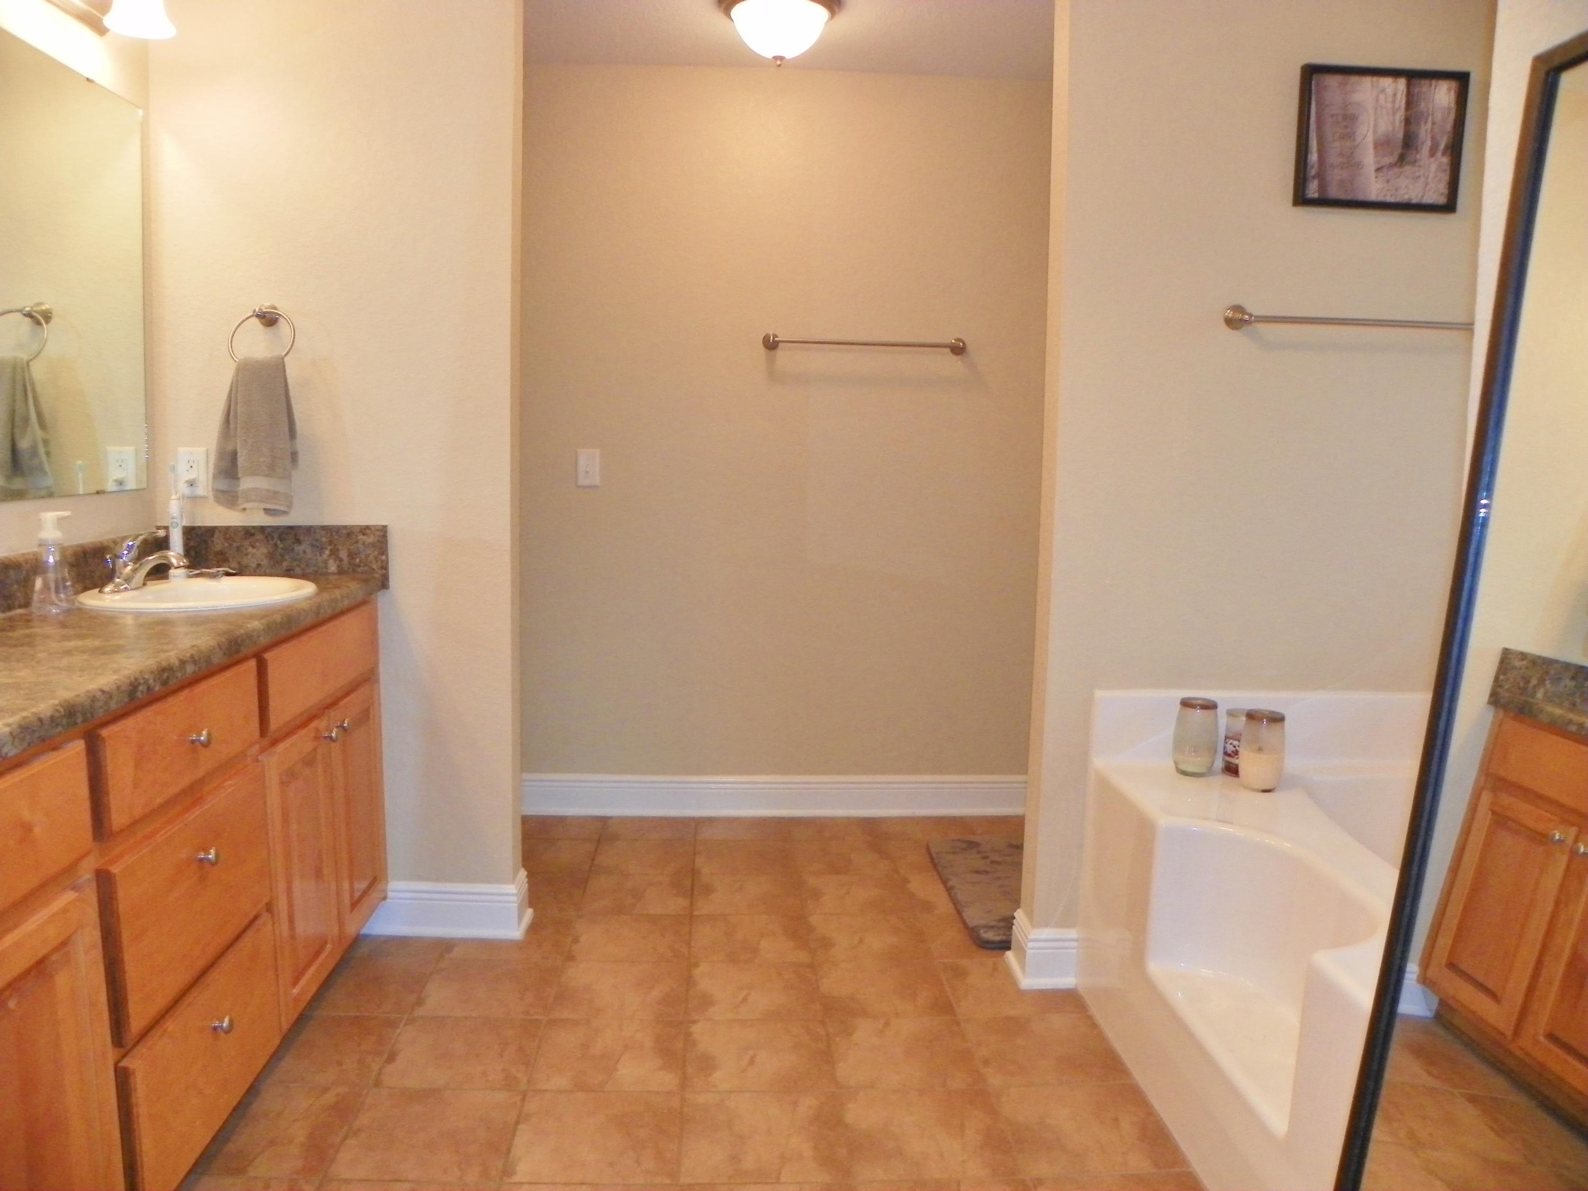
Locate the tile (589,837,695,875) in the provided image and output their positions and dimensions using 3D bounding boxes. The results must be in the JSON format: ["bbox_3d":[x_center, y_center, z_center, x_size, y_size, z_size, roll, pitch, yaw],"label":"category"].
[{"bbox_3d":[-0.458,0.807,3.667,0.300,0.012,0.300,1,7,-4],"label":"tile"}]

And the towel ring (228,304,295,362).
[{"bbox_3d":[-1.231,-0.598,2.762,0.156,0.164,0.066,1,7,-4],"label":"towel ring"}]

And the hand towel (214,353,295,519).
[{"bbox_3d":[-1.243,-0.367,2.742,0.182,0.360,0.085,1,7,-4],"label":"hand towel"}]

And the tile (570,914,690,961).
[{"bbox_3d":[-0.410,0.870,3.027,0.298,0.010,0.298,1,7,-4],"label":"tile"}]

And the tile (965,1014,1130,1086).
[{"bbox_3d":[0.518,0.944,2.474,0.302,0.010,0.302,1,7,-4],"label":"tile"}]

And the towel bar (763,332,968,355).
[{"bbox_3d":[0.237,-0.816,3.862,0.670,0.058,0.072,1,7,-4],"label":"towel bar"}]

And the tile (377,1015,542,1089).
[{"bbox_3d":[-0.668,0.935,2.429,0.298,0.010,0.298,1,7,-4],"label":"tile"}]

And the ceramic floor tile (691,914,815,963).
[{"bbox_3d":[-0.112,0.873,3.032,0.302,0.010,0.302,1,7,-4],"label":"ceramic floor tile"}]

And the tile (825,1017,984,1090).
[{"bbox_3d":[0.225,0.942,2.461,0.300,0.012,0.300,1,7,-4],"label":"tile"}]

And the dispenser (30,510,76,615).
[{"bbox_3d":[-1.341,-0.061,2.155,0.080,0.189,0.074,-2,8,-26],"label":"dispenser"}]

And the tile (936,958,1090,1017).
[{"bbox_3d":[0.505,0.911,2.782,0.300,0.012,0.300,1,7,-4],"label":"tile"}]

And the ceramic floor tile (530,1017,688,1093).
[{"bbox_3d":[-0.377,0.948,2.458,0.300,0.012,0.300,1,7,-4],"label":"ceramic floor tile"}]

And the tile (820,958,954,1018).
[{"bbox_3d":[0.207,0.909,2.760,0.300,0.012,0.300,1,7,-4],"label":"tile"}]

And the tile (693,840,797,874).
[{"bbox_3d":[-0.150,0.802,3.631,0.302,0.010,0.302,1,7,-4],"label":"tile"}]

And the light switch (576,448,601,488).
[{"bbox_3d":[-0.657,-0.407,3.819,0.073,0.120,0.015,1,7,-4],"label":"light switch"}]

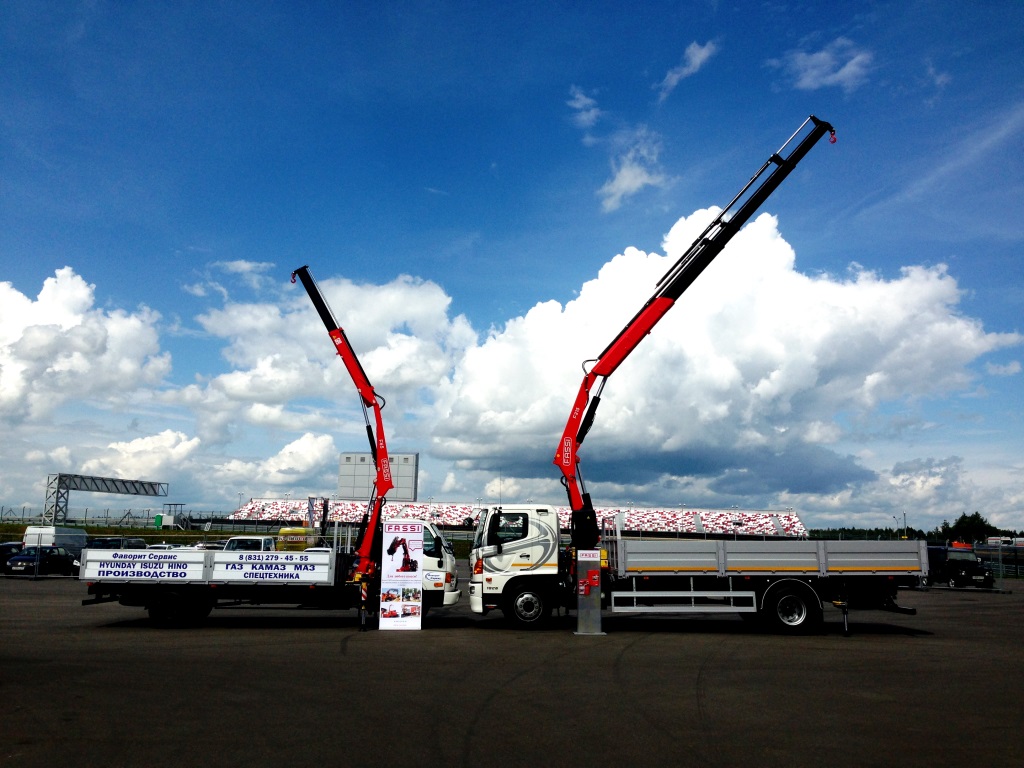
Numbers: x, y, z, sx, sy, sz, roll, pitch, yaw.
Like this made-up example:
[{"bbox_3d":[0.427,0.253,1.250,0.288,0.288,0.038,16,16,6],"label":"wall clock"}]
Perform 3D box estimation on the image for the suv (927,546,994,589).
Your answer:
[{"bbox_3d":[21.330,8.980,47.200,1.810,2.020,4.450,2,-10,-3],"label":"suv"}]

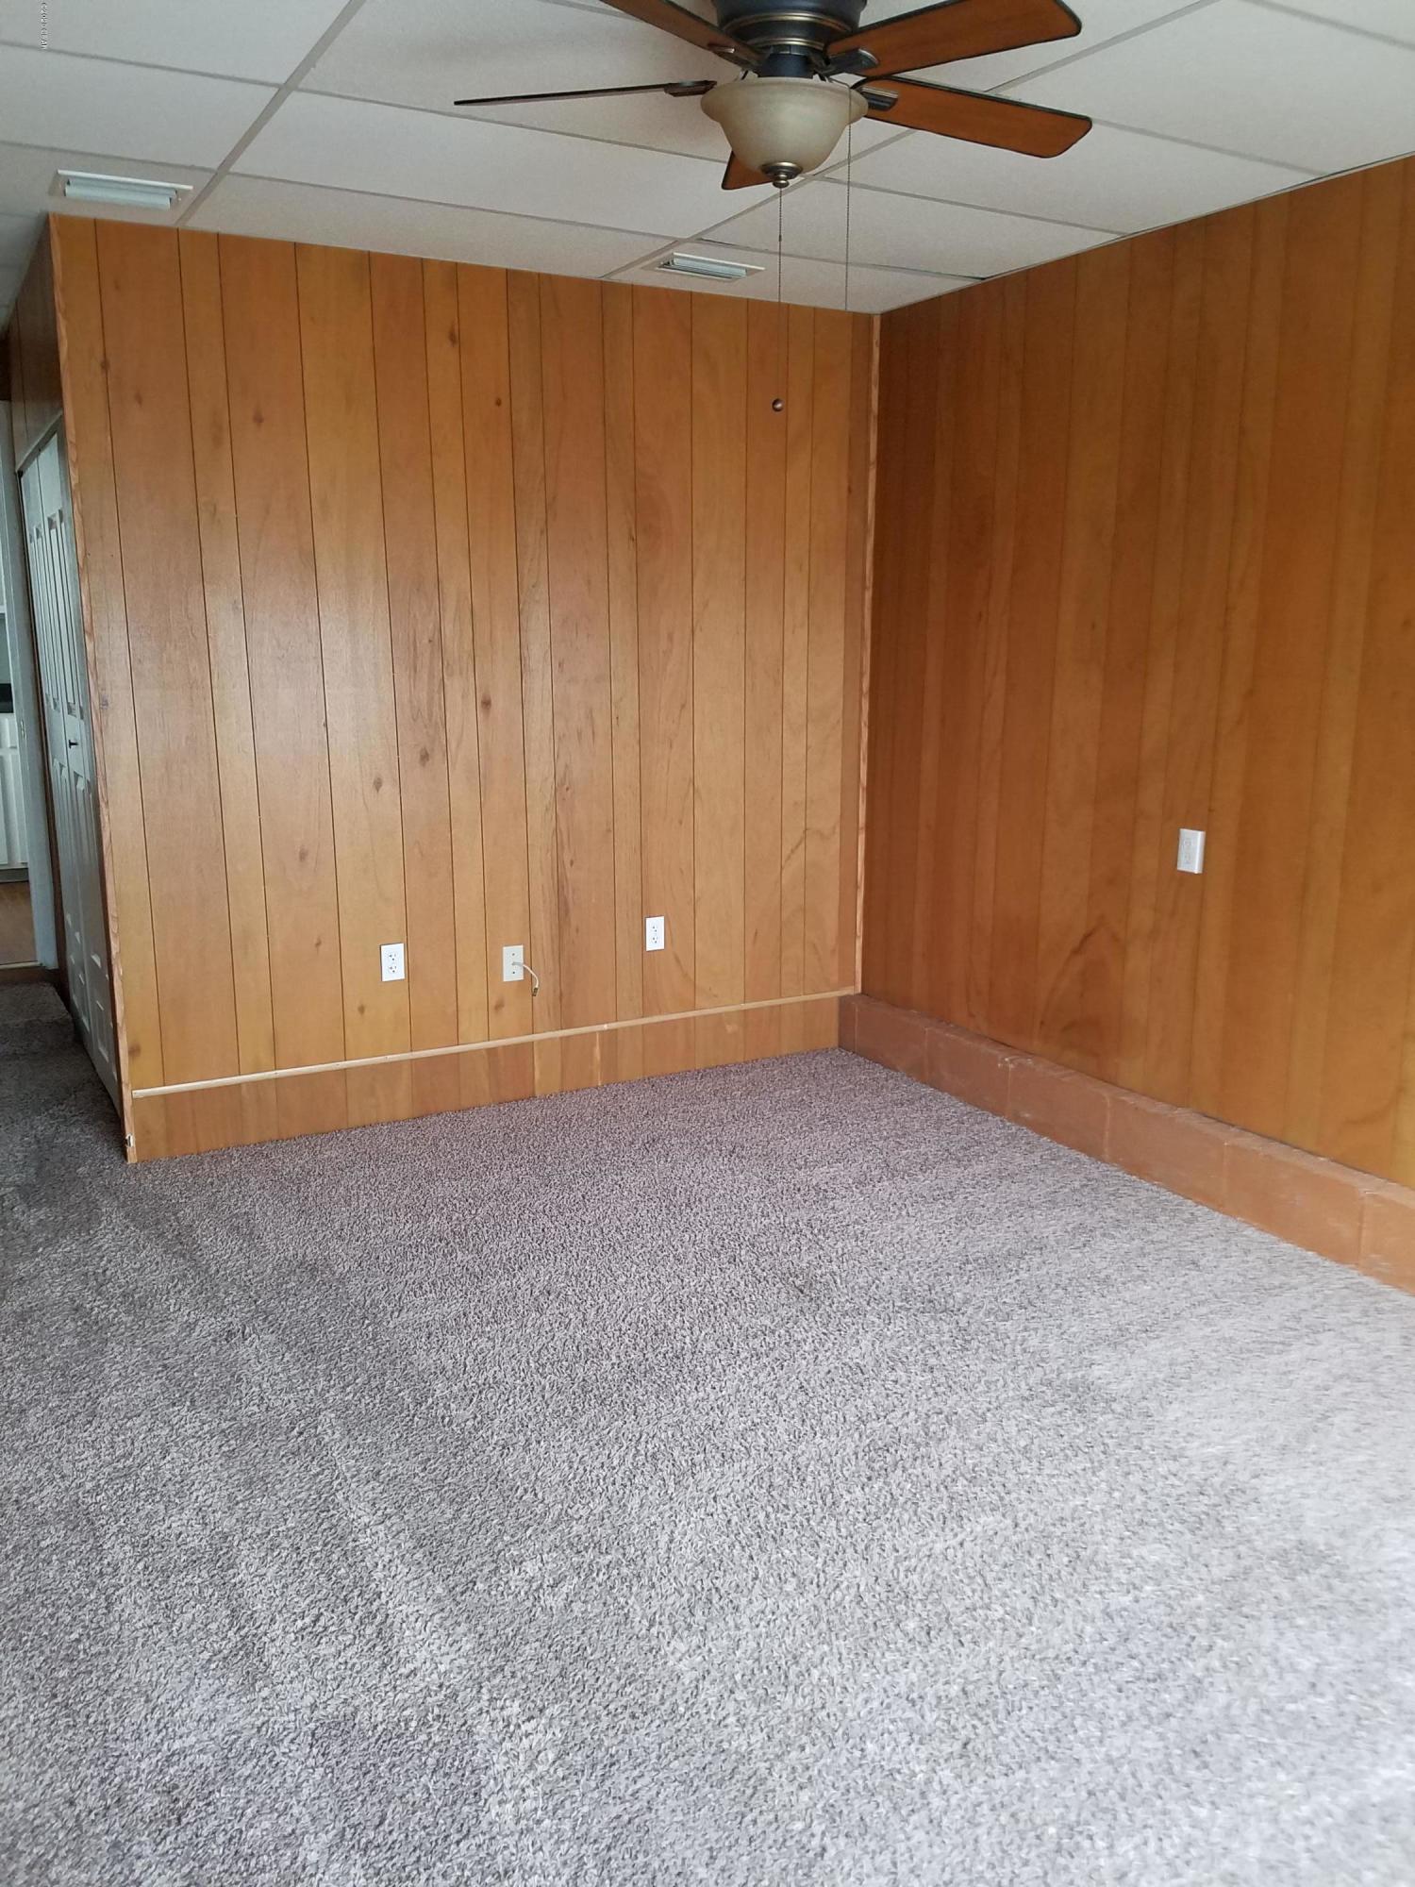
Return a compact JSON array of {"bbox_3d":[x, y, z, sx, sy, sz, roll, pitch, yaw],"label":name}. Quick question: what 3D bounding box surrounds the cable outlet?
[{"bbox_3d":[1.308,-0.248,3.829,0.022,0.115,0.071,-7,15,-29],"label":"cable outlet"}]

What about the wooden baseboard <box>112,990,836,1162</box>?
[{"bbox_3d":[-0.593,0.414,4.701,2.510,0.215,0.020,-7,15,-29],"label":"wooden baseboard"}]

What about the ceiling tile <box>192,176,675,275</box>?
[{"bbox_3d":[-0.712,-1.891,3.752,1.200,0.018,0.585,-7,15,-29],"label":"ceiling tile"}]

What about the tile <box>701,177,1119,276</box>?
[{"bbox_3d":[0.530,-1.898,3.783,1.040,0.018,0.600,-7,15,-29],"label":"tile"}]

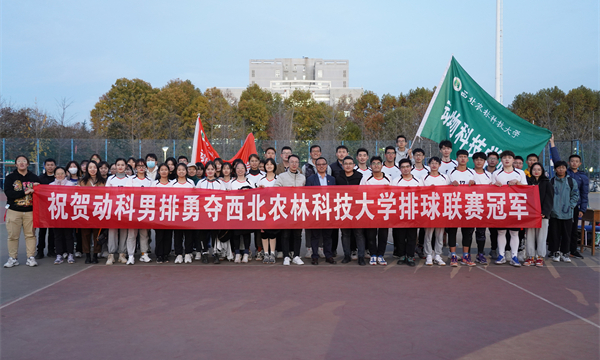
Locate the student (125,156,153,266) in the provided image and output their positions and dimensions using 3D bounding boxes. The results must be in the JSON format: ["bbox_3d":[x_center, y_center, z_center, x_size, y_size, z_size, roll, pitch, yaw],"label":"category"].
[{"bbox_3d":[-2.571,0.496,7.990,0.480,1.663,0.380,0,1,-3],"label":"student"}]

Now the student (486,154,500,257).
[{"bbox_3d":[3.393,0.432,8.766,0.500,1.846,0.360,0,1,5],"label":"student"}]

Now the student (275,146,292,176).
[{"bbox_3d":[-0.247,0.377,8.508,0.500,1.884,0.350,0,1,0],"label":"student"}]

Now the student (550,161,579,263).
[{"bbox_3d":[4.465,0.524,8.421,0.500,1.682,0.360,0,1,7],"label":"student"}]

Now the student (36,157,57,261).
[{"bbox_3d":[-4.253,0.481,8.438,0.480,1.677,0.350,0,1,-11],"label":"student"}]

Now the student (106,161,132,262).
[{"bbox_3d":[-2.871,0.494,7.930,0.450,1.670,0.320,0,0,-7],"label":"student"}]

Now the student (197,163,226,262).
[{"bbox_3d":[-1.425,0.512,8.009,0.470,1.624,0.380,0,1,-7],"label":"student"}]

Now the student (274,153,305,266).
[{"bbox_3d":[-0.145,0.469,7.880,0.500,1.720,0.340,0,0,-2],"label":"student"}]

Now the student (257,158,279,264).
[{"bbox_3d":[-0.516,0.497,8.128,0.450,1.683,0.380,0,1,0],"label":"student"}]

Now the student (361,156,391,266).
[{"bbox_3d":[1.206,0.480,7.880,0.500,1.700,0.340,0,0,3],"label":"student"}]

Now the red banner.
[{"bbox_3d":[-0.193,0.418,7.580,7.709,0.675,0.200,0,0,0],"label":"red banner"}]

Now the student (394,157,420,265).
[{"bbox_3d":[1.672,0.500,7.777,0.480,1.654,0.400,0,1,6],"label":"student"}]

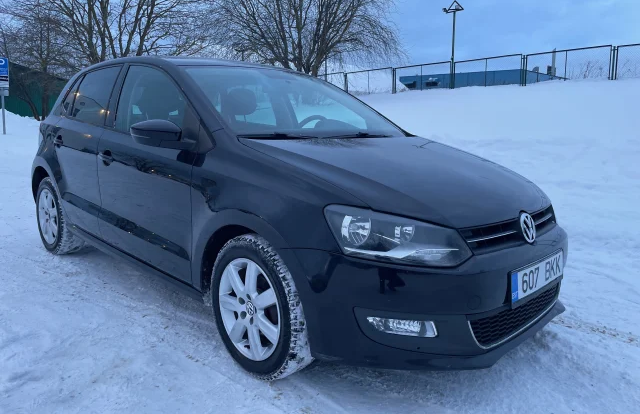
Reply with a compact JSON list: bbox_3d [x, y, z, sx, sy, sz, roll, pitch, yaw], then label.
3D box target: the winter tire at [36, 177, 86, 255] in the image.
[{"bbox_3d":[-1.986,0.064,3.684,0.600,0.600,0.190,11,13,43],"label":"winter tire"}]

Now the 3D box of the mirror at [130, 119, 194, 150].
[{"bbox_3d":[-0.717,-0.328,2.186,0.222,0.133,0.183,-5,11,-33],"label":"mirror"}]

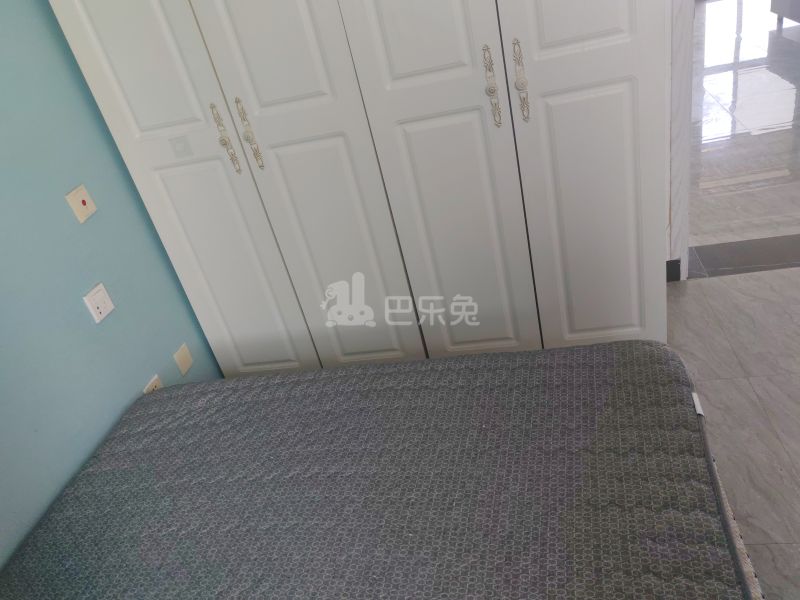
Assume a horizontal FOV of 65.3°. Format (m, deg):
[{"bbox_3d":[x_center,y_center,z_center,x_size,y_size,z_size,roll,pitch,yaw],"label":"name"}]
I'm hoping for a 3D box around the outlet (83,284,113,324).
[{"bbox_3d":[-0.881,0.008,1.831,0.010,0.086,0.086,-7,31,14],"label":"outlet"}]

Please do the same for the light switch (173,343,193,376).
[{"bbox_3d":[-0.764,0.209,2.211,0.010,0.086,0.086,-7,31,14],"label":"light switch"}]

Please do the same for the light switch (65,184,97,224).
[{"bbox_3d":[-0.920,-0.280,1.807,0.010,0.086,0.086,-7,31,14],"label":"light switch"}]

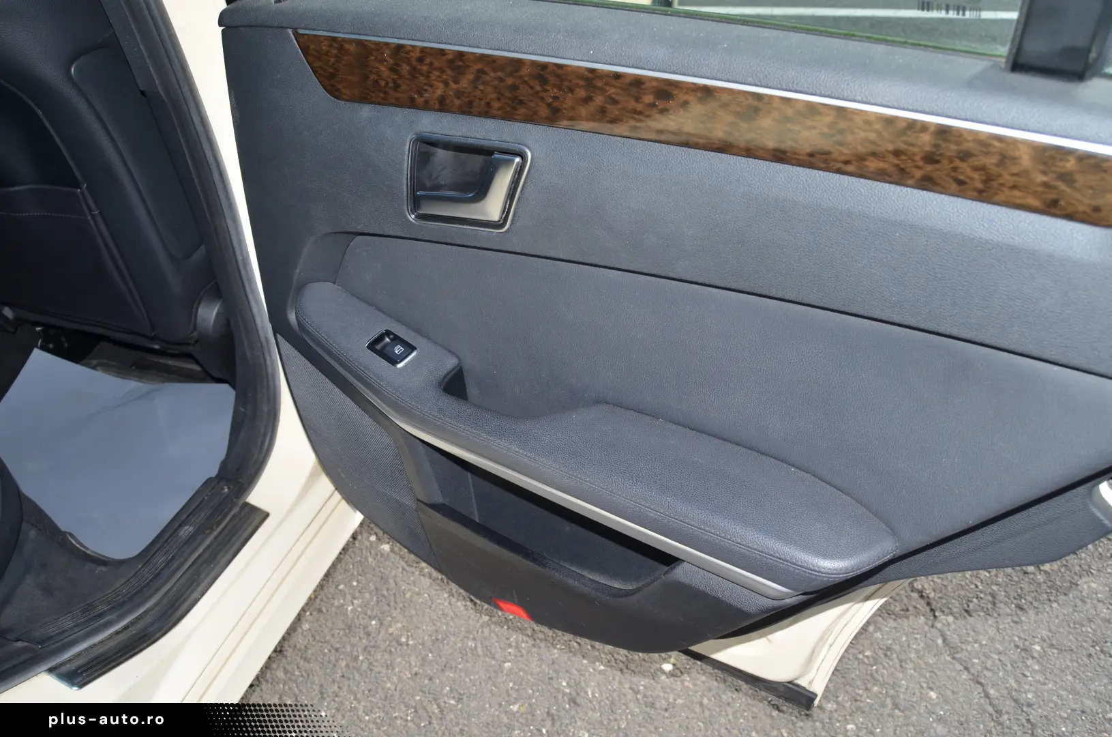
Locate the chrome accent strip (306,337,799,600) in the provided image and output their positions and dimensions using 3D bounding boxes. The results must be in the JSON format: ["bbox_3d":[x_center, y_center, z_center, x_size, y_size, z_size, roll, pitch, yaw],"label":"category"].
[{"bbox_3d":[-0.043,0.086,0.853,0.563,0.041,0.057,20,40,24],"label":"chrome accent strip"}]

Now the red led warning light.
[{"bbox_3d":[-0.049,0.266,0.959,0.049,0.023,0.016,20,40,24],"label":"red led warning light"}]

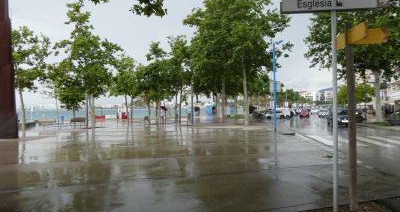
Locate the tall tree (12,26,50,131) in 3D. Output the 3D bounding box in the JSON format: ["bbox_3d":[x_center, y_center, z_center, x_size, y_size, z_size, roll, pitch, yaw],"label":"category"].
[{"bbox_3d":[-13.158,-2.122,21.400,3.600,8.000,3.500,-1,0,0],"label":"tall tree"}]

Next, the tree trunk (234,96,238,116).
[{"bbox_3d":[6.397,0.088,49.000,0.300,3.534,0.300,-1,-1,0],"label":"tree trunk"}]

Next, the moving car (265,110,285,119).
[{"bbox_3d":[12.712,1.449,47.000,3.900,1.475,1.720,0,-1,-18],"label":"moving car"}]

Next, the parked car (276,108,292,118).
[{"bbox_3d":[14.578,1.325,49.000,4.300,1.767,1.800,0,-1,-21],"label":"parked car"}]

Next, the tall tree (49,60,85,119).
[{"bbox_3d":[-13.567,-1.542,28.500,3.700,6.700,3.600,-1,0,0],"label":"tall tree"}]

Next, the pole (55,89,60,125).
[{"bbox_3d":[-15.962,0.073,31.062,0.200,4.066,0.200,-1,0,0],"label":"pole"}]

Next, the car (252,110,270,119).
[{"bbox_3d":[9.001,1.055,39.000,4.000,1.420,1.750,-1,0,15],"label":"car"}]

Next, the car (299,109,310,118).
[{"bbox_3d":[18.607,1.325,49.000,1.750,1.484,4.100,-1,-1,18],"label":"car"}]

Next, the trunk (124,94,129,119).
[{"bbox_3d":[-8.975,0.245,34.000,0.320,3.200,0.320,-1,0,0],"label":"trunk"}]

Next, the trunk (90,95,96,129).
[{"bbox_3d":[-8.579,0.444,22.400,0.340,2.800,0.340,-1,0,0],"label":"trunk"}]

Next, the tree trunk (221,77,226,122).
[{"bbox_3d":[2.903,-0.726,35.000,0.330,5.490,0.330,-1,-1,0],"label":"tree trunk"}]

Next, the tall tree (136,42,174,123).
[{"bbox_3d":[-4.832,-2.527,30.800,4.400,9.052,4.400,-1,-1,0],"label":"tall tree"}]

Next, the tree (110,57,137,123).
[{"bbox_3d":[-10.074,-2.388,37.000,3.700,8.966,3.700,-1,-1,0],"label":"tree"}]

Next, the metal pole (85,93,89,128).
[{"bbox_3d":[-9.591,0.404,23.600,0.150,3.106,0.150,-1,-1,0],"label":"metal pole"}]

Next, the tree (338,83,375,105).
[{"bbox_3d":[23.139,-1.109,41.000,5.000,4.900,5.000,-1,0,0],"label":"tree"}]

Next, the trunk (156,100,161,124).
[{"bbox_3d":[-4.190,0.656,28.000,0.340,2.450,0.340,-1,0,0],"label":"trunk"}]

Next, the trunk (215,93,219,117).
[{"bbox_3d":[2.975,-0.243,50.000,0.300,4.382,0.300,-1,-1,0],"label":"trunk"}]

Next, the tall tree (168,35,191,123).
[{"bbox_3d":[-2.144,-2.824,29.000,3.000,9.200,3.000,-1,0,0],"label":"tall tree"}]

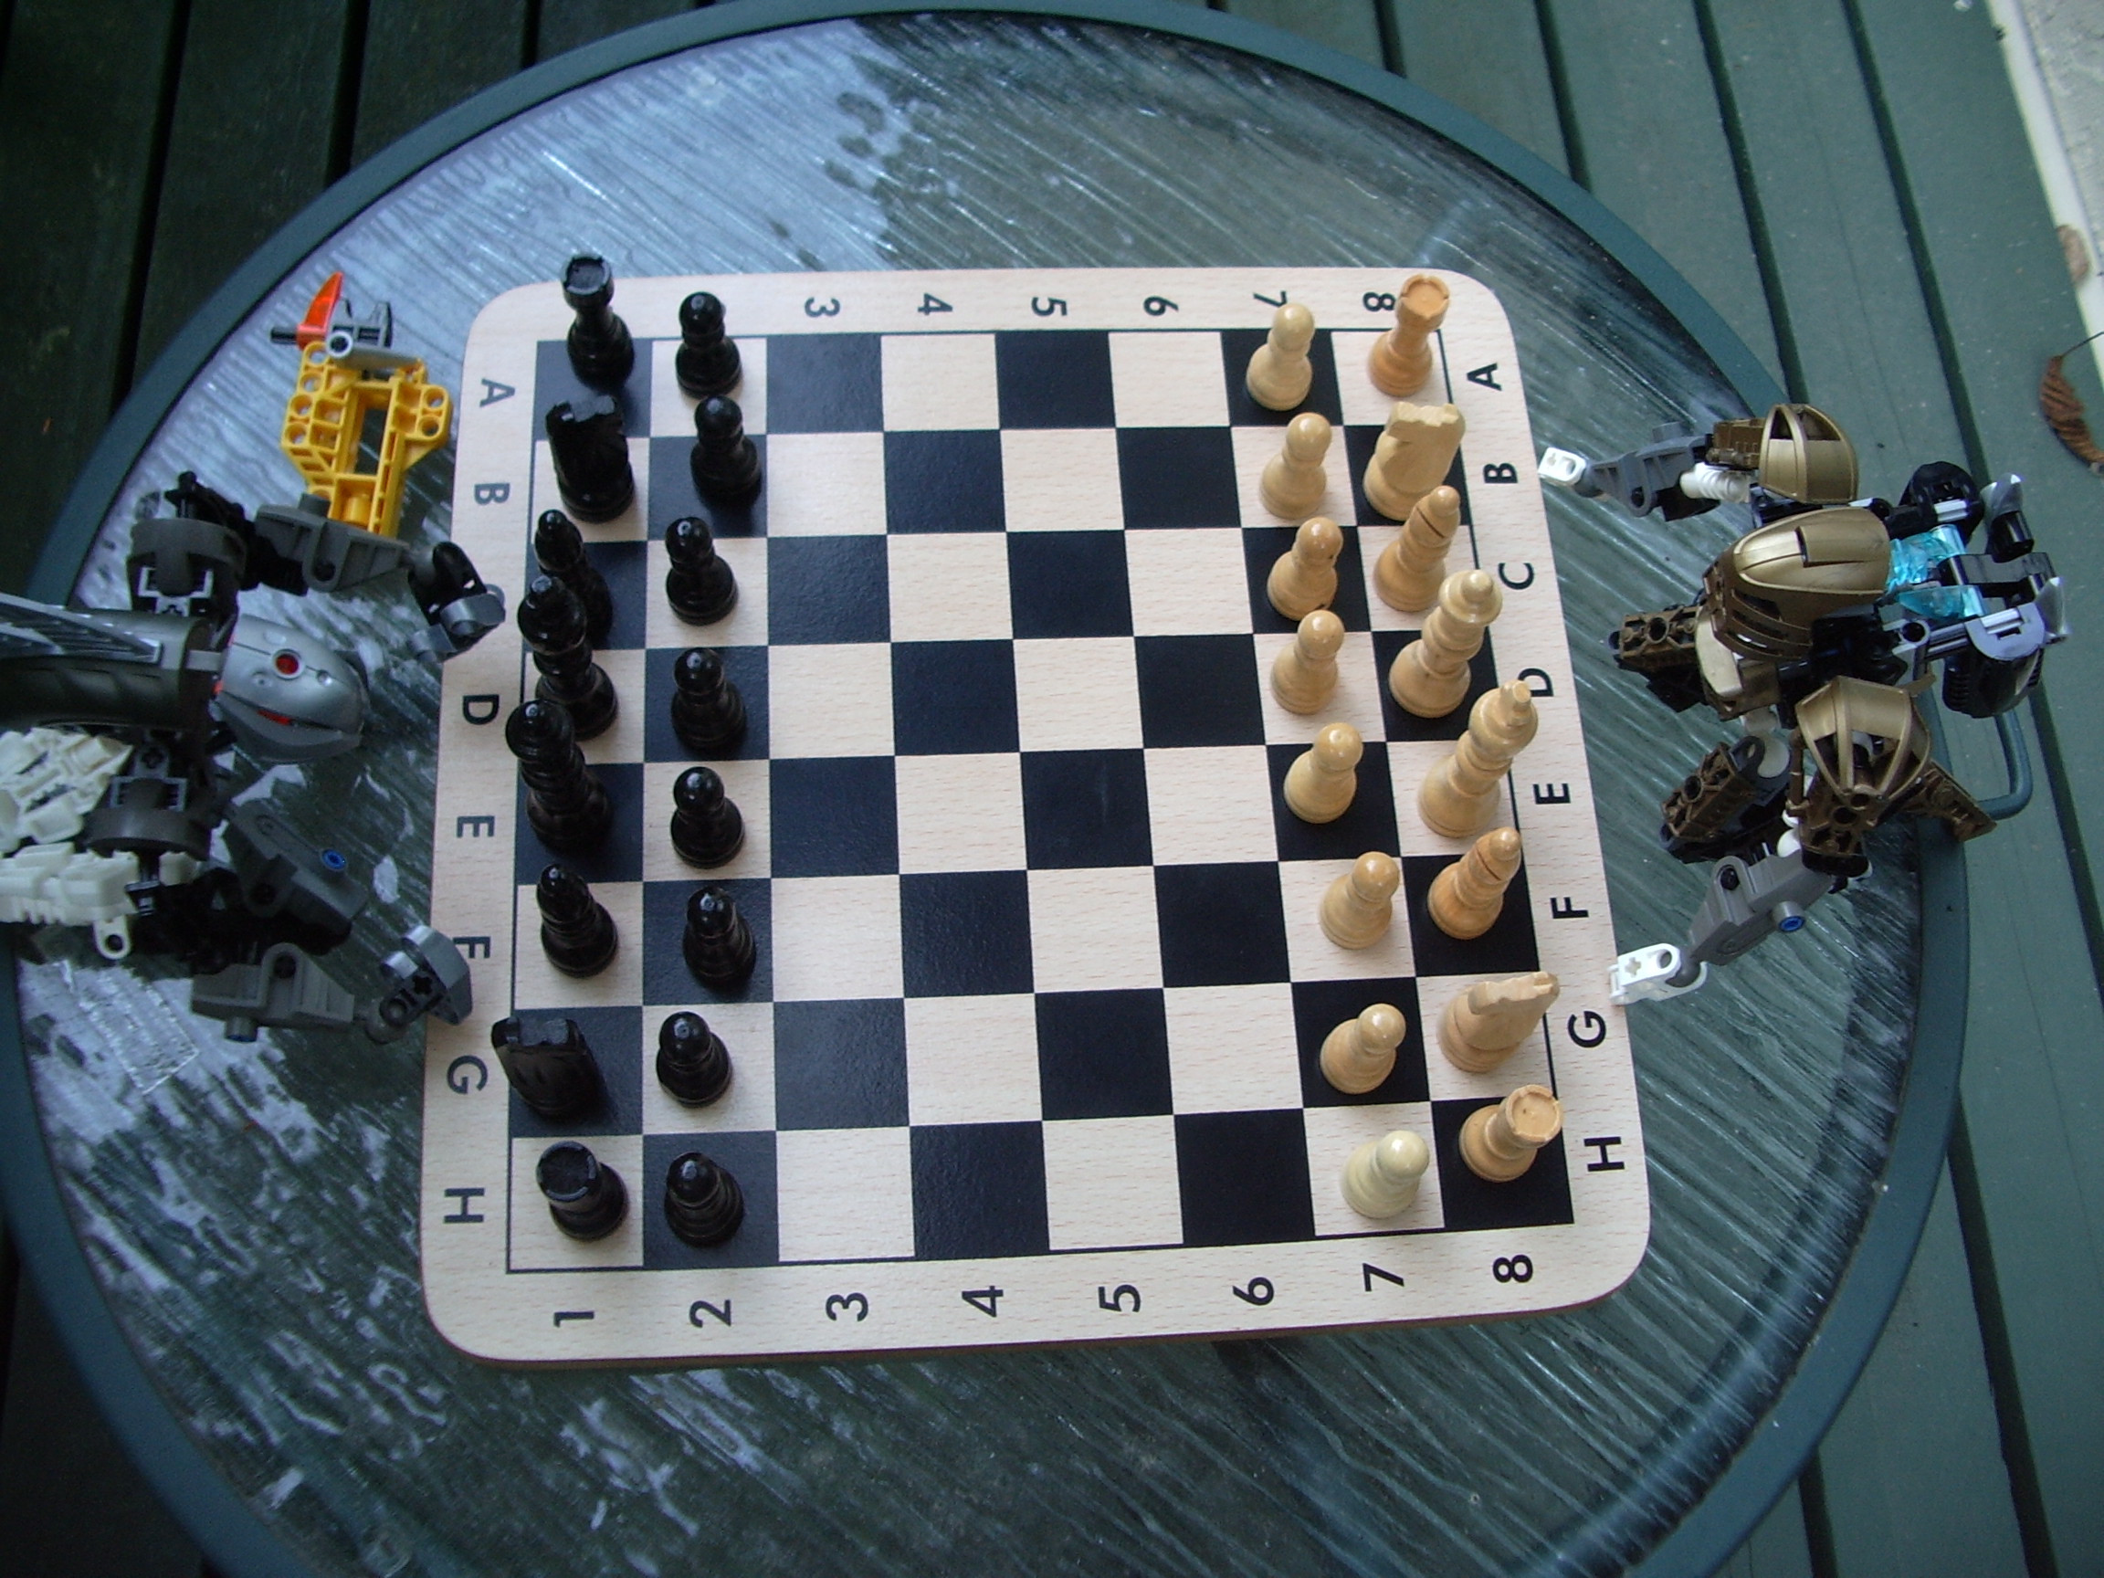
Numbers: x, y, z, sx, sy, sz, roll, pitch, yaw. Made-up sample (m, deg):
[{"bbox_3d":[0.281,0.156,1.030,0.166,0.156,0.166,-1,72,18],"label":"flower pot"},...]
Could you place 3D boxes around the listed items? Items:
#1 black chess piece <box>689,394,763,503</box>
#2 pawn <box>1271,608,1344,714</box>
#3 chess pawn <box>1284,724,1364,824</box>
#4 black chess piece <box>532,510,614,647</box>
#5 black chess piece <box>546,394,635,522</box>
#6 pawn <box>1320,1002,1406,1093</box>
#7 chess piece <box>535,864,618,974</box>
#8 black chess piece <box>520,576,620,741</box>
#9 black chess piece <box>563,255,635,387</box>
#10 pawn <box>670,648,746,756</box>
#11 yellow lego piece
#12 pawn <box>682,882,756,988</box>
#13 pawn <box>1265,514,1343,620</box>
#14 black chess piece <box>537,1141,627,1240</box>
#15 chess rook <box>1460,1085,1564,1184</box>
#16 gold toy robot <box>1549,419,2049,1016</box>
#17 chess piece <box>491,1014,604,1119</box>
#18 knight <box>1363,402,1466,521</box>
[{"bbox_3d":[-0.087,-0.092,0.564,0.019,0.035,0.019,-2,68,-5],"label":"black chess piece"},{"bbox_3d":[0.064,-0.033,0.515,0.017,0.033,0.017,-2,69,-5],"label":"pawn"},{"bbox_3d":[0.066,-0.006,0.503,0.017,0.033,0.017,-2,68,-5],"label":"chess pawn"},{"bbox_3d":[-0.114,-0.052,0.500,0.018,0.047,0.018,-2,68,-5],"label":"black chess piece"},{"bbox_3d":[-0.113,-0.083,0.520,0.019,0.036,0.018,-15,70,-10],"label":"black chess piece"},{"bbox_3d":[0.078,0.061,0.516,0.019,0.035,0.019,-2,68,-5],"label":"pawn"},{"bbox_3d":[-0.106,0.026,0.469,0.018,0.047,0.018,-2,68,-5],"label":"chess piece"},{"bbox_3d":[-0.111,-0.031,0.487,0.020,0.056,0.020,-2,68,-5],"label":"black chess piece"},{"bbox_3d":[-0.115,-0.117,0.535,0.017,0.035,0.017,-2,69,-5],"label":"black chess piece"},{"bbox_3d":[-0.081,-0.023,0.498,0.017,0.033,0.017,-2,68,-5],"label":"pawn"},{"bbox_3d":[-0.179,-0.086,0.554,0.040,0.018,0.056,8,71,-9],"label":"yellow lego piece"},{"bbox_3d":[-0.076,0.031,0.480,0.017,0.033,0.017,-2,69,-5],"label":"pawn"},{"bbox_3d":[0.064,-0.057,0.525,0.017,0.033,0.017,-2,69,-5],"label":"pawn"},{"bbox_3d":[-0.101,0.085,0.455,0.017,0.035,0.017,-2,69,-5],"label":"black chess piece"},{"bbox_3d":[0.103,0.076,0.472,0.018,0.033,0.018,-2,68,-5],"label":"chess rook"},{"bbox_3d":[0.181,-0.033,0.505,0.115,0.096,0.145,-6,69,-6],"label":"gold toy robot"},{"bbox_3d":[-0.108,0.058,0.458,0.019,0.043,0.018,3,68,-3],"label":"chess piece"},{"bbox_3d":[0.092,-0.084,0.536,0.020,0.036,0.018,6,68,-2],"label":"knight"}]

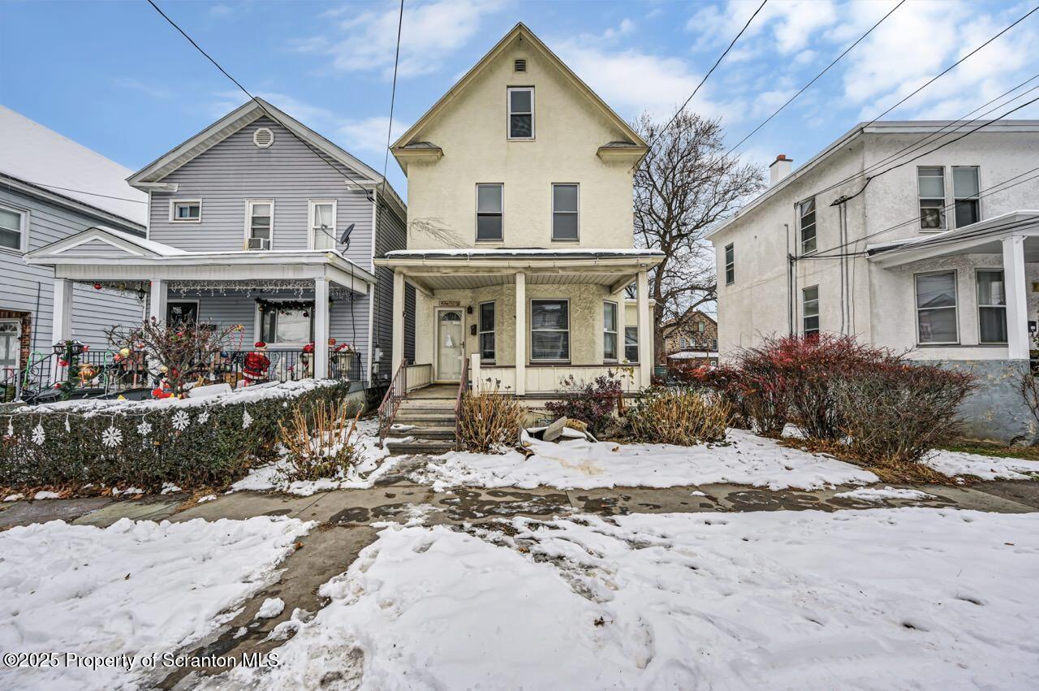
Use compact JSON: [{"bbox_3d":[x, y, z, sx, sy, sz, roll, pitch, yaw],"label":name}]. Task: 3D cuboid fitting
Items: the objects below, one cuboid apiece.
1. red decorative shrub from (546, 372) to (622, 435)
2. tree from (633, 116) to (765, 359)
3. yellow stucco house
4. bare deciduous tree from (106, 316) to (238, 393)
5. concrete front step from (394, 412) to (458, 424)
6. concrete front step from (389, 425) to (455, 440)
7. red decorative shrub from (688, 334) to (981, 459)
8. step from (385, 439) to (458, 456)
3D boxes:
[{"bbox_3d":[1.350,1.249,8.305,1.600,1.400,1.250,0,-2,0],"label":"red decorative shrub"},{"bbox_3d":[8.400,-4.994,21.728,9.200,15.000,8.800,0,-2,0],"label":"tree"},{"bbox_3d":[0.100,-2.906,14.234,6.700,10.500,11.400,0,-2,0],"label":"yellow stucco house"},{"bbox_3d":[-7.500,0.668,8.780,2.300,2.500,2.200,0,-2,0],"label":"bare deciduous tree"},{"bbox_3d":[-1.900,1.569,8.312,1.340,0.190,0.310,0,-2,0],"label":"concrete front step"},{"bbox_3d":[-1.900,1.752,8.004,1.360,0.190,0.310,0,-2,0],"label":"concrete front step"},{"bbox_3d":[6.850,0.955,9.168,2.300,2.350,5.000,0,-2,0],"label":"red decorative shrub"},{"bbox_3d":[-1.880,1.950,7.725,1.380,0.190,0.310,0,-2,0],"label":"step"}]

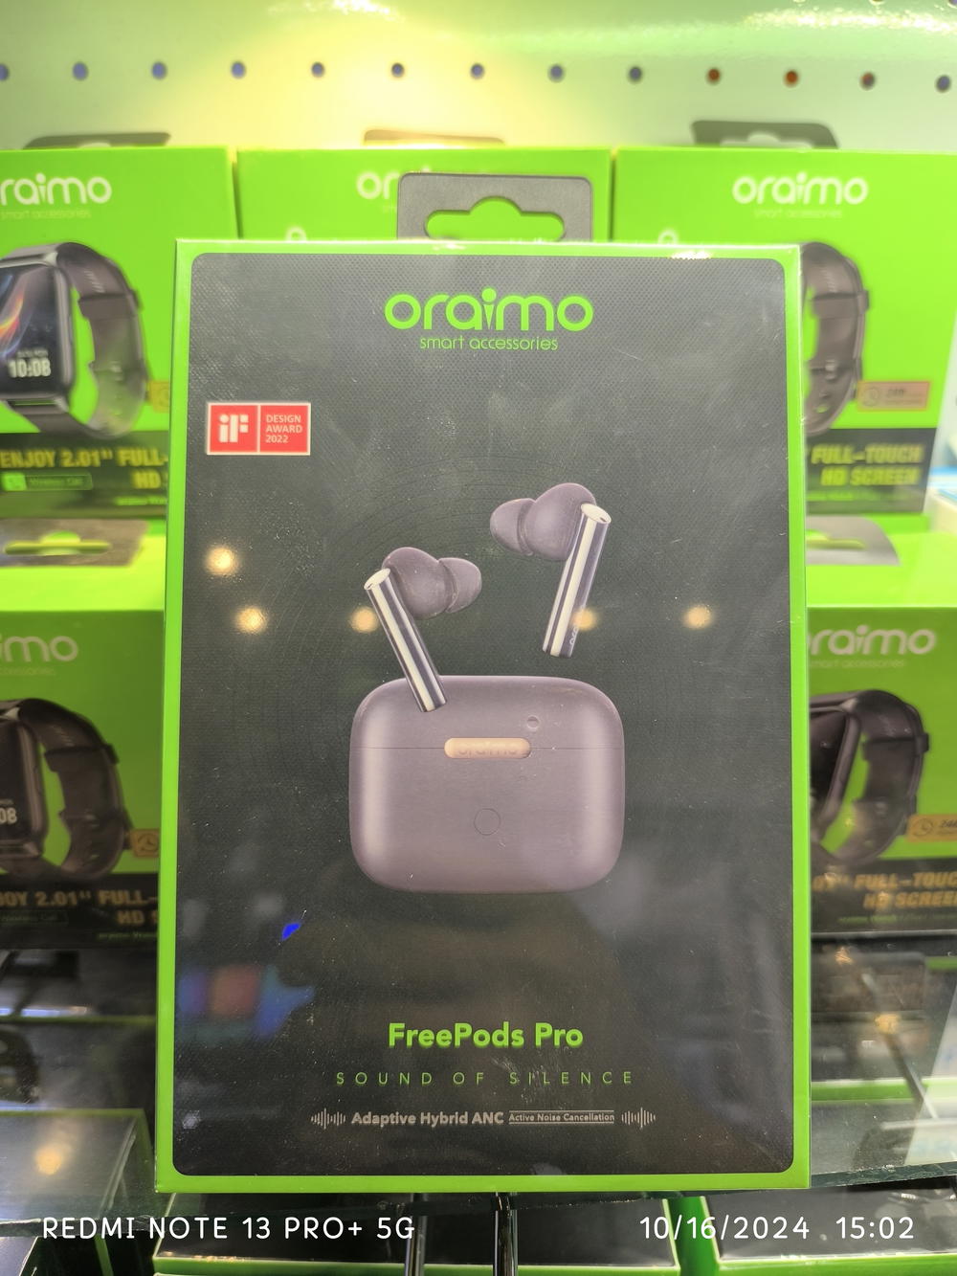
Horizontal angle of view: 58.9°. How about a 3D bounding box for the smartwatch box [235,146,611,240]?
[{"bbox_3d":[-0.014,-0.092,0.258,0.094,0.090,0.066,-1,21,-2],"label":"smartwatch box"}]

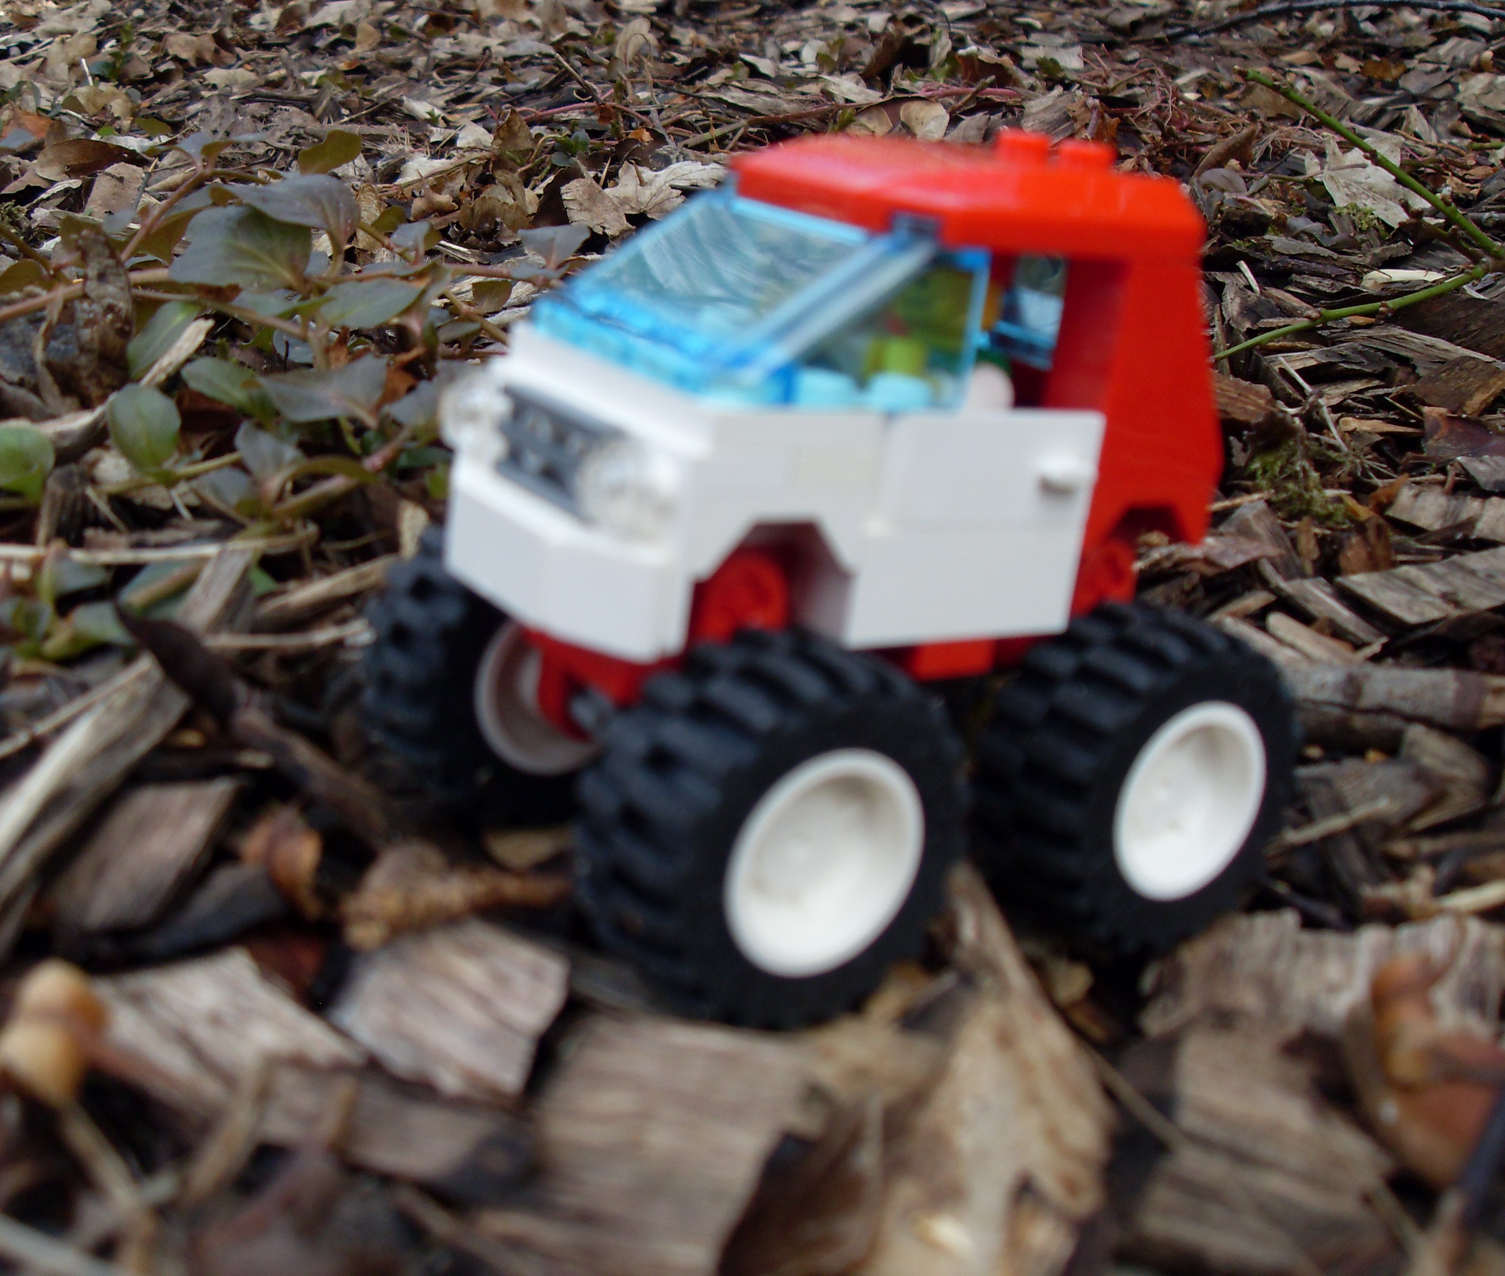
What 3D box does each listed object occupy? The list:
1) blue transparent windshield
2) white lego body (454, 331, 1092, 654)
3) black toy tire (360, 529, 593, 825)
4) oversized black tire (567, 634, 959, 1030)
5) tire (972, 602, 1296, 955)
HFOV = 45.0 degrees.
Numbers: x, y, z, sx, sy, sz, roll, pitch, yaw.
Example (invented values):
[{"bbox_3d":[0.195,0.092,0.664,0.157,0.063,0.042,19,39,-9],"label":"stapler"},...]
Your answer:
[{"bbox_3d":[-0.001,-0.028,0.149,0.024,0.013,0.032,-5,21,-34],"label":"blue transparent windshield"},{"bbox_3d":[0.001,-0.013,0.156,0.046,0.020,0.033,-5,21,-34],"label":"white lego body"},{"bbox_3d":[-0.021,0.002,0.174,0.030,0.030,0.014,-5,21,-34],"label":"black toy tire"},{"bbox_3d":[0.002,0.015,0.141,0.030,0.030,0.014,-5,21,-34],"label":"oversized black tire"},{"bbox_3d":[0.035,0.012,0.164,0.030,0.030,0.014,-5,21,-34],"label":"tire"}]

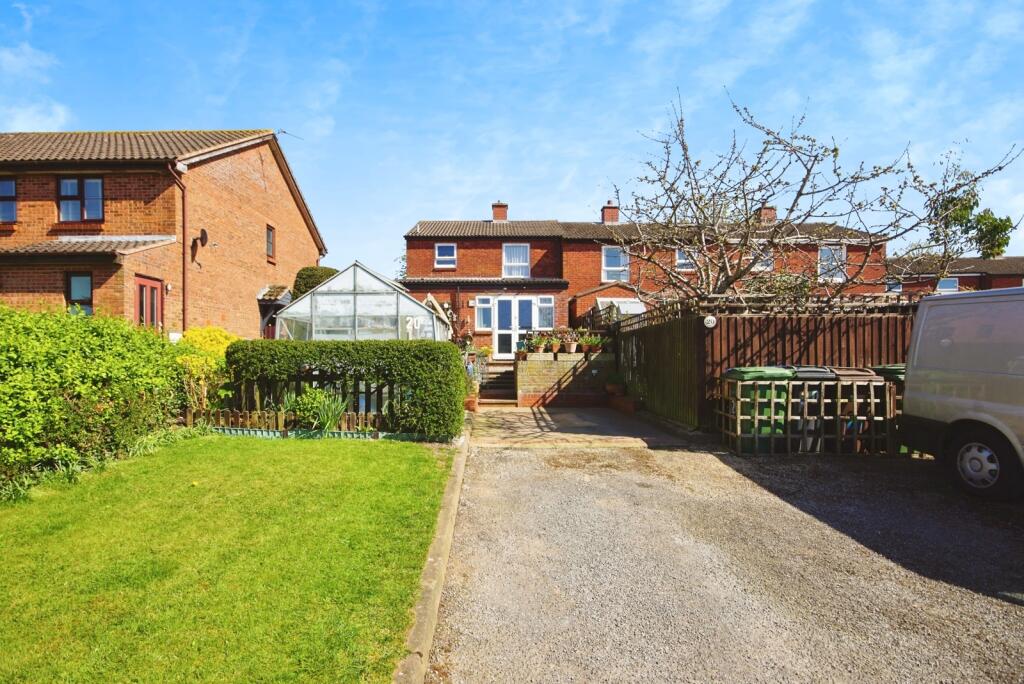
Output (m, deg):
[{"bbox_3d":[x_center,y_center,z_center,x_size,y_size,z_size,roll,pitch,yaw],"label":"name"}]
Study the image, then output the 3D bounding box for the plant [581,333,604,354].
[{"bbox_3d":[1.790,0.020,11.400,0.500,0.470,0.400,0,0,0],"label":"plant"}]

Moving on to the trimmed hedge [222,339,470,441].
[{"bbox_3d":[-2.520,0.690,7.850,3.450,1.380,1.000,0,0,5],"label":"trimmed hedge"}]

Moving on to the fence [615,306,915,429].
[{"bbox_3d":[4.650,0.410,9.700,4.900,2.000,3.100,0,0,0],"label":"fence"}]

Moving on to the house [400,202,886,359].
[{"bbox_3d":[4.500,-2.450,19.800,16.500,6.100,6.900,0,0,0],"label":"house"}]

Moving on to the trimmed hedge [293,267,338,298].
[{"bbox_3d":[-5.750,-0.700,15.500,1.900,3.100,2.000,0,0,0],"label":"trimmed hedge"}]

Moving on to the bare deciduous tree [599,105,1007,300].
[{"bbox_3d":[5.900,-1.750,10.100,7.600,5.800,5.500,0,0,0],"label":"bare deciduous tree"}]

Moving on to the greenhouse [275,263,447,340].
[{"bbox_3d":[-2.780,-0.050,10.500,2.800,2.720,3.000,0,0,0],"label":"greenhouse"}]

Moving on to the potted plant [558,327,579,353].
[{"bbox_3d":[1.260,-0.050,11.400,0.430,0.560,0.400,0,0,0],"label":"potted plant"}]

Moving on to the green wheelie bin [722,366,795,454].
[{"bbox_3d":[3.300,0.875,6.920,0.600,1.070,0.730,0,0,0],"label":"green wheelie bin"}]

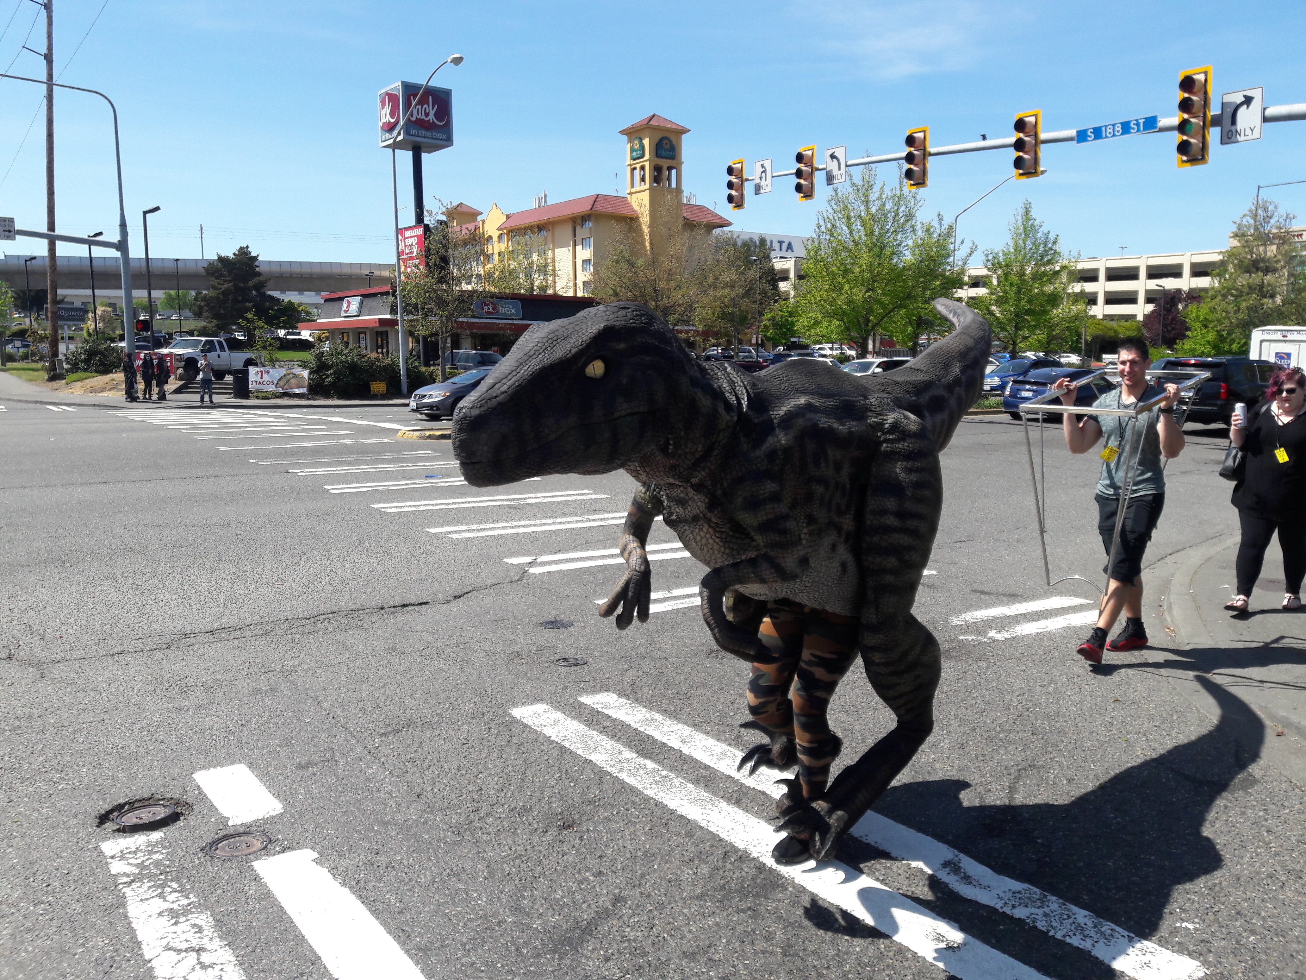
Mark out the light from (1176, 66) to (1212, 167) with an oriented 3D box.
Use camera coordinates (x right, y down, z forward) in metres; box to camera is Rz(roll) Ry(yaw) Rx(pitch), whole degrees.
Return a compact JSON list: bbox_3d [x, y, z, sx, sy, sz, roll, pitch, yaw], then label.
[{"bbox_3d":[9.659,-6.712,18.945,0.450,1.660,0.590,-5,9,-34],"label":"light"}]

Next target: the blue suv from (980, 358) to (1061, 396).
[{"bbox_3d":[14.523,-4.258,41.509,4.530,1.680,1.900,-5,9,-39],"label":"blue suv"}]

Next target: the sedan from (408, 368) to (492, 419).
[{"bbox_3d":[-4.667,-2.738,30.034,4.560,1.435,1.770,-6,9,-39],"label":"sedan"}]

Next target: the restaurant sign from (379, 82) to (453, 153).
[{"bbox_3d":[-11.804,-18.482,52.696,2.700,2.700,2.700,-6,9,-37],"label":"restaurant sign"}]

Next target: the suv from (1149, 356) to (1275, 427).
[{"bbox_3d":[16.796,-2.880,30.323,5.450,1.900,2.040,-5,9,-37],"label":"suv"}]

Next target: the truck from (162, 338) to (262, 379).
[{"bbox_3d":[-21.123,-6.228,50.300,2.050,2.000,5.900,3,7,24],"label":"truck"}]

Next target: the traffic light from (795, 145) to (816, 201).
[{"bbox_3d":[3.846,-7.987,26.702,0.400,1.310,0.600,-5,8,-33],"label":"traffic light"}]

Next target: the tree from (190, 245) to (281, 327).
[{"bbox_3d":[-29.397,-13.699,74.570,6.300,6.950,6.300,-3,8,-21],"label":"tree"}]

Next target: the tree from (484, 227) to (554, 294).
[{"bbox_3d":[-11.127,-16.458,87.363,5.700,10.300,5.700,-1,7,-7],"label":"tree"}]

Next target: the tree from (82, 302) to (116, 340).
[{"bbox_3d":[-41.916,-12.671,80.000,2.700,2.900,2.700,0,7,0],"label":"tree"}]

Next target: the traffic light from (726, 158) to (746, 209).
[{"bbox_3d":[2.284,-8.343,28.925,0.400,1.310,0.600,-5,8,-33],"label":"traffic light"}]

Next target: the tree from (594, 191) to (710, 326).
[{"bbox_3d":[0.047,-8.702,46.514,5.300,8.206,5.000,0,7,0],"label":"tree"}]

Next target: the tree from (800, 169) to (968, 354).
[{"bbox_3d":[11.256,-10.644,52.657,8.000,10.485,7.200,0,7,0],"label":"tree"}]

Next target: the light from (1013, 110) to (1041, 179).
[{"bbox_3d":[7.560,-6.980,21.406,0.400,1.310,0.600,-5,8,-33],"label":"light"}]

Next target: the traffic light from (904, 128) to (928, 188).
[{"bbox_3d":[5.910,-7.424,23.671,0.400,1.300,0.590,-6,9,-36],"label":"traffic light"}]

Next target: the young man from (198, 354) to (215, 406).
[{"bbox_3d":[-15.665,-3.869,37.110,0.550,1.760,0.400,-3,8,-23],"label":"young man"}]

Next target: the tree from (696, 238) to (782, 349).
[{"bbox_3d":[4.125,-8.871,51.941,4.200,7.033,4.200,0,7,0],"label":"tree"}]

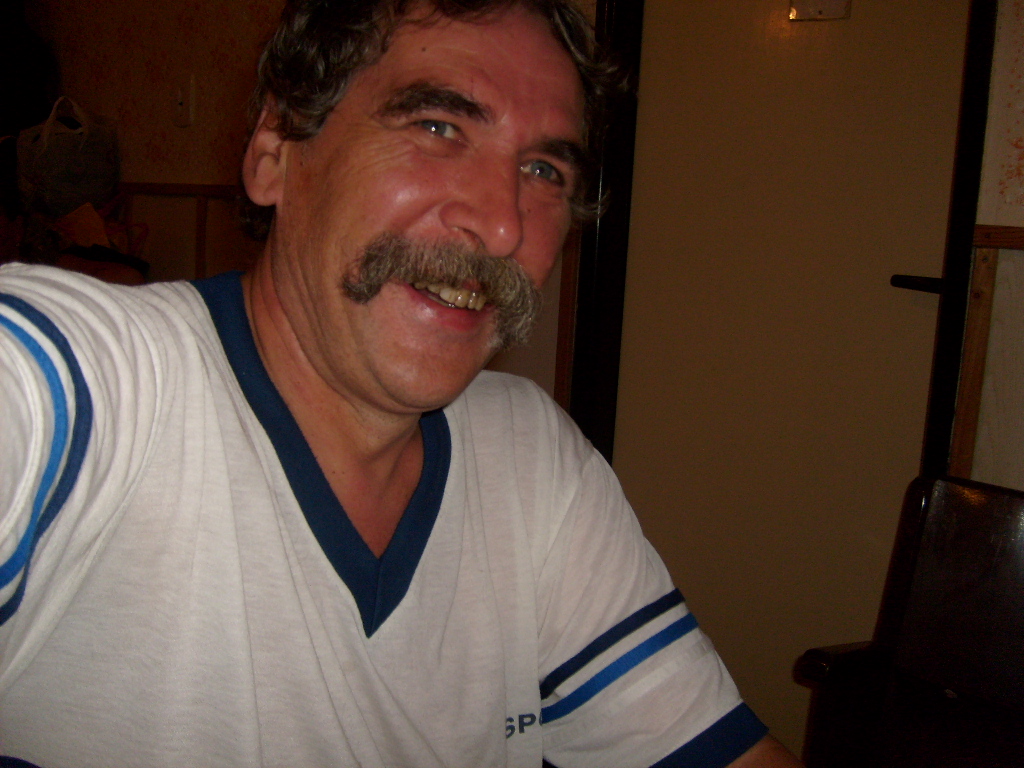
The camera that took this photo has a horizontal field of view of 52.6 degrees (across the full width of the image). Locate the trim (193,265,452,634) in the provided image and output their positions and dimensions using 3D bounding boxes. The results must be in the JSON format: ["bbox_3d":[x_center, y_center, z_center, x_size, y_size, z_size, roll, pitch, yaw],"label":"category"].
[{"bbox_3d":[-0.108,0.022,0.613,0.185,0.190,0.160,6,15,-41],"label":"trim"}]

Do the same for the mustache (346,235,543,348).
[{"bbox_3d":[-0.026,-0.046,0.516,0.103,0.046,0.036,18,-1,-34],"label":"mustache"}]

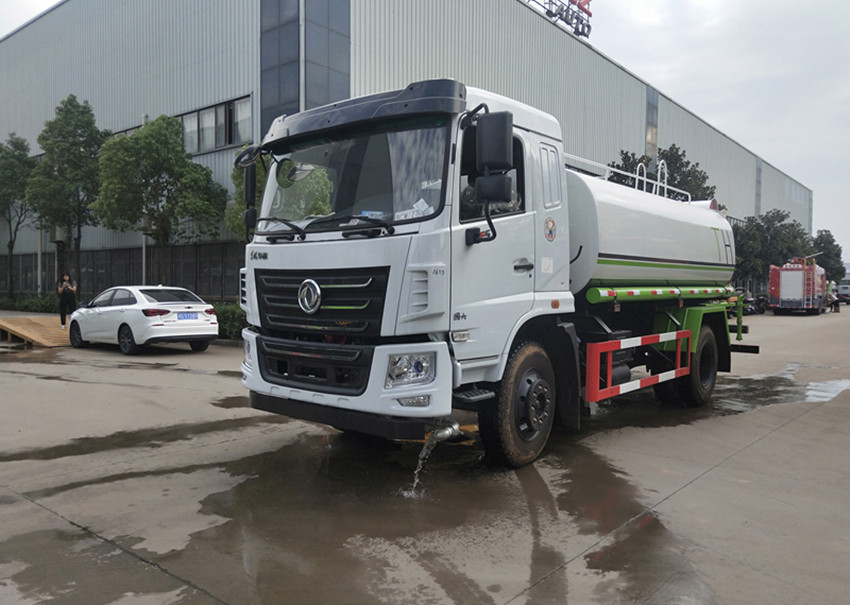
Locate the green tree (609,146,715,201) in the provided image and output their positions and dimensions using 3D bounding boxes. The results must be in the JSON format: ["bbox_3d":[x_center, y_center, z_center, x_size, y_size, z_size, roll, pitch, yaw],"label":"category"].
[{"bbox_3d":[10.299,-2.972,26.399,4.800,7.600,4.800,1,2,22],"label":"green tree"}]

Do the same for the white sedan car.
[{"bbox_3d":[-6.710,0.357,14.360,4.620,1.470,1.820,1,2,40],"label":"white sedan car"}]

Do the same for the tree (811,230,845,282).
[{"bbox_3d":[40.000,-3.557,61.099,4.200,7.600,4.200,1,2,33],"label":"tree"}]

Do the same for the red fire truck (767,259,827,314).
[{"bbox_3d":[23.208,-0.931,37.920,2.420,3.200,7.400,1,2,37],"label":"red fire truck"}]

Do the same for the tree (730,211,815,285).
[{"bbox_3d":[25.756,-3.170,45.599,5.800,7.600,5.600,1,2,30],"label":"tree"}]

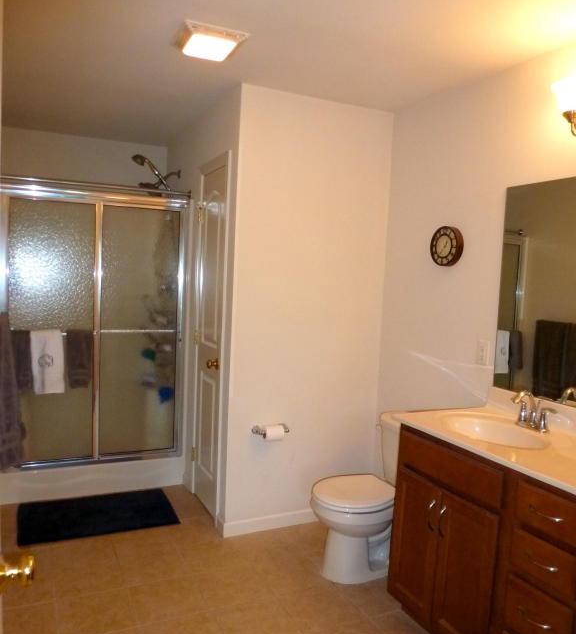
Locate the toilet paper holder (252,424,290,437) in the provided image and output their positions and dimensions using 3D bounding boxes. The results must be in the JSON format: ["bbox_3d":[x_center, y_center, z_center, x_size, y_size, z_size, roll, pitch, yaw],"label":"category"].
[{"bbox_3d":[-0.096,0.629,2.950,0.195,0.065,0.090,1,4,-26],"label":"toilet paper holder"}]

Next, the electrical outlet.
[{"bbox_3d":[0.930,0.173,2.549,0.008,0.115,0.076,1,4,-26],"label":"electrical outlet"}]

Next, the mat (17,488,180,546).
[{"bbox_3d":[-1.119,1.159,3.155,0.833,0.016,0.530,1,4,-26],"label":"mat"}]

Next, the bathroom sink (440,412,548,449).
[{"bbox_3d":[0.832,0.527,2.172,0.360,0.140,0.470,1,4,-26],"label":"bathroom sink"}]

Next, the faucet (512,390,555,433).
[{"bbox_3d":[0.975,0.384,2.178,0.170,0.162,0.180,1,4,-26],"label":"faucet"}]

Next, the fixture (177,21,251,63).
[{"bbox_3d":[-0.341,-1.158,2.263,0.265,0.050,0.270,1,4,-26],"label":"fixture"}]

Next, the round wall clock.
[{"bbox_3d":[0.819,-0.362,2.747,0.045,0.200,0.200,1,4,-26],"label":"round wall clock"}]

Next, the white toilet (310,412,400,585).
[{"bbox_3d":[0.445,0.908,2.714,0.710,0.720,0.420,1,4,-26],"label":"white toilet"}]

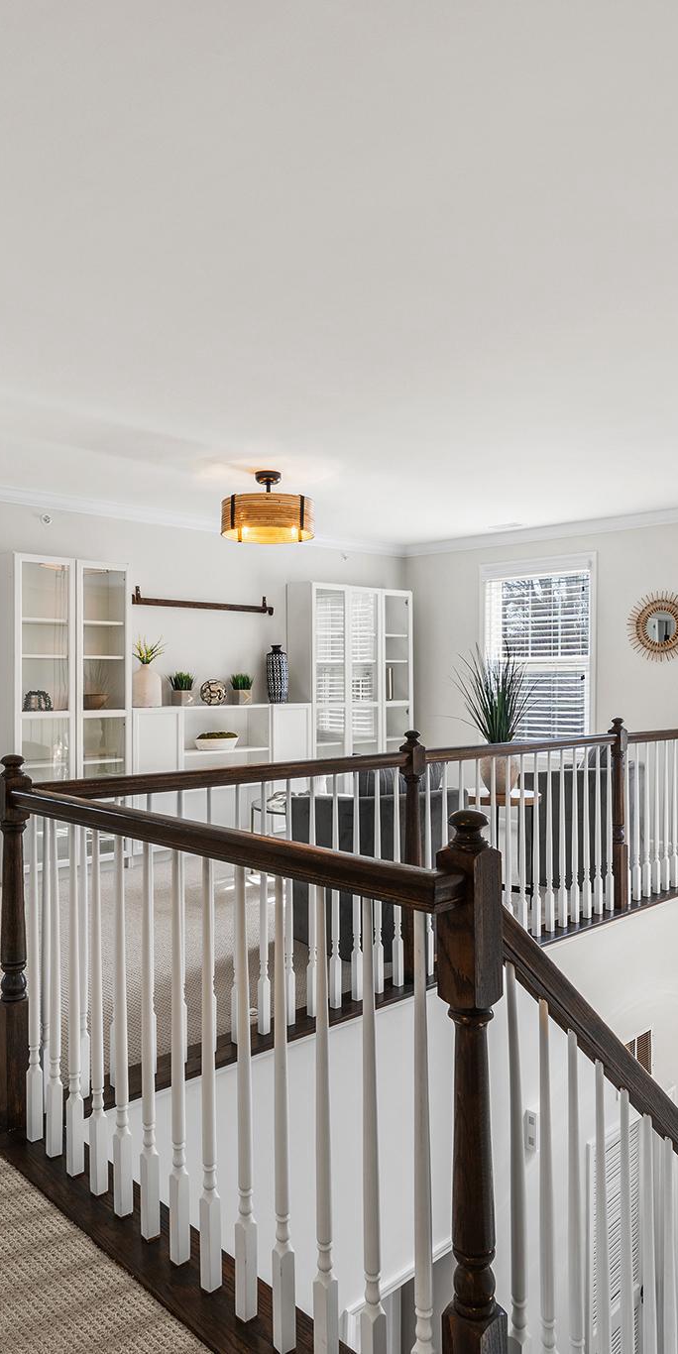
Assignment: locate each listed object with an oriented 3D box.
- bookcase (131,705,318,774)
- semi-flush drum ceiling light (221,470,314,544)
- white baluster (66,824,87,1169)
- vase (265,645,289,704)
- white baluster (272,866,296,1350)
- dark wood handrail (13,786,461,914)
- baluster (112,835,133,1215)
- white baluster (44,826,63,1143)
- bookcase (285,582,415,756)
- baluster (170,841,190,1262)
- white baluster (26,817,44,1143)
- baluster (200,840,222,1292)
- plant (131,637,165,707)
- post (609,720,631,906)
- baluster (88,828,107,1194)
[{"bbox_3d":[-0.887,0.742,6.222,1.588,1.065,0.301,0,0,-42],"label":"bookcase"},{"bbox_3d":[-0.406,-0.984,4.840,0.530,0.361,0.530,0,0,0],"label":"semi-flush drum ceiling light"},{"bbox_3d":[-0.666,0.818,2.154,0.032,0.880,0.032,0,0,-44],"label":"white baluster"},{"bbox_3d":[-0.482,-0.016,6.593,0.173,0.461,0.173,0,0,0],"label":"vase"},{"bbox_3d":[-0.100,0.817,1.595,0.032,0.880,0.032,0,0,-44],"label":"white baluster"},{"bbox_3d":[-0.363,0.347,1.866,1.508,0.060,0.062,0,0,45],"label":"dark wood handrail"},{"bbox_3d":[-0.501,0.818,1.991,0.032,0.880,0.032,0,0,-44],"label":"baluster"},{"bbox_3d":[-0.761,0.829,2.264,0.033,0.890,0.033,0,0,45],"label":"white baluster"},{"bbox_3d":[0.118,0.255,7.250,1.200,2.020,0.300,0,0,-43],"label":"bookcase"},{"bbox_3d":[-0.346,0.829,1.851,0.033,0.890,0.033,0,0,45],"label":"baluster"},{"bbox_3d":[-0.826,0.818,2.311,0.032,0.880,0.032,0,0,-44],"label":"white baluster"},{"bbox_3d":[-0.261,0.802,1.735,0.033,0.885,0.033,0,0,-45],"label":"baluster"},{"bbox_3d":[-1.323,-0.042,5.830,0.235,0.490,0.230,0,0,0],"label":"plant"},{"bbox_3d":[1.557,0.749,4.704,0.083,1.051,0.083,0,0,-42],"label":"post"},{"bbox_3d":[-0.584,0.802,2.050,0.033,0.885,0.033,0,0,-45],"label":"baluster"}]

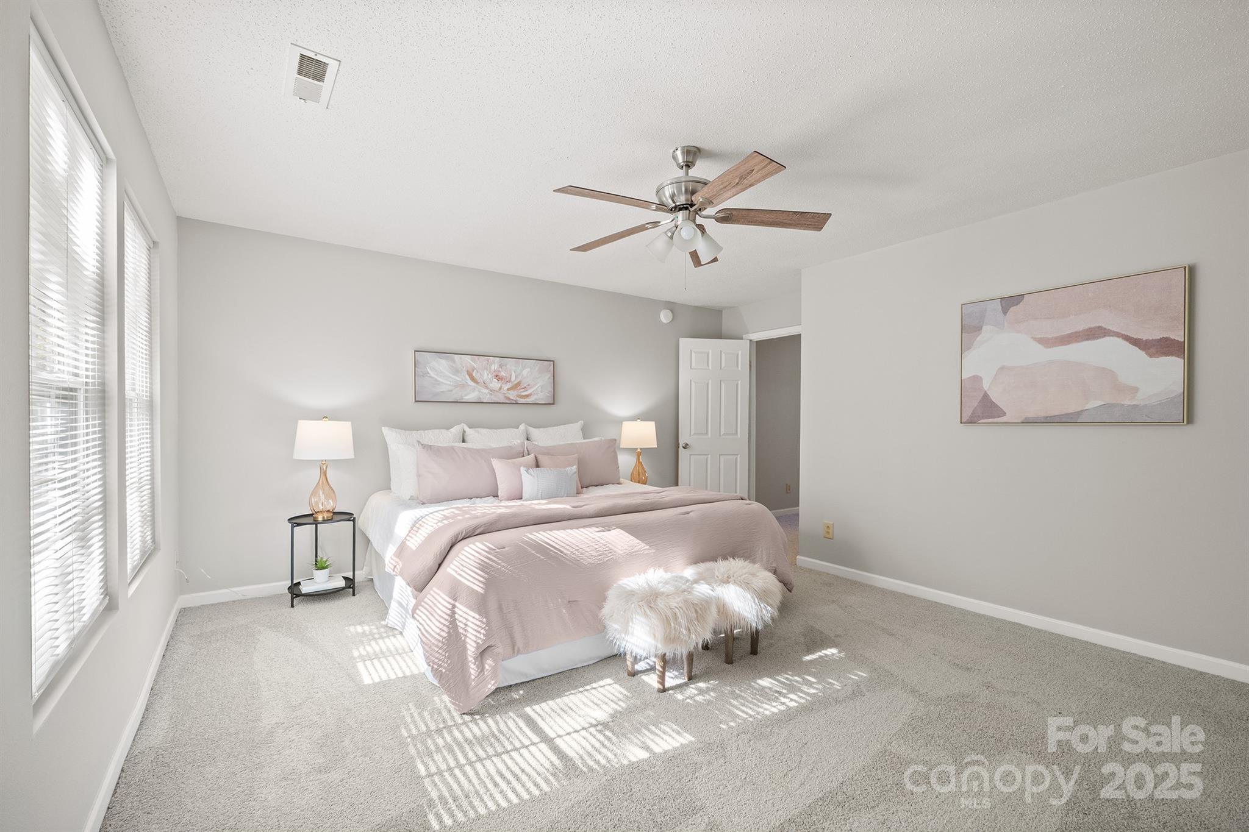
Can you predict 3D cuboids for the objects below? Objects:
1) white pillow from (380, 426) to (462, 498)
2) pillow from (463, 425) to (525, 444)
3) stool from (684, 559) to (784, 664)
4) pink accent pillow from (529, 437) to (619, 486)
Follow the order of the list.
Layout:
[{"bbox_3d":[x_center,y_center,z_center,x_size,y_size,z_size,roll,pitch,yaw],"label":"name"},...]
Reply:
[{"bbox_3d":[-1.509,0.339,3.932,0.600,0.540,0.180,0,-15,-36],"label":"white pillow"},{"bbox_3d":[-1.056,0.328,4.249,0.570,0.520,0.180,0,-15,-36],"label":"pillow"},{"bbox_3d":[0.542,0.988,2.718,0.480,0.470,0.480,0,0,0],"label":"stool"},{"bbox_3d":[-0.437,0.406,4.497,0.880,0.430,0.170,0,-17,-36],"label":"pink accent pillow"}]

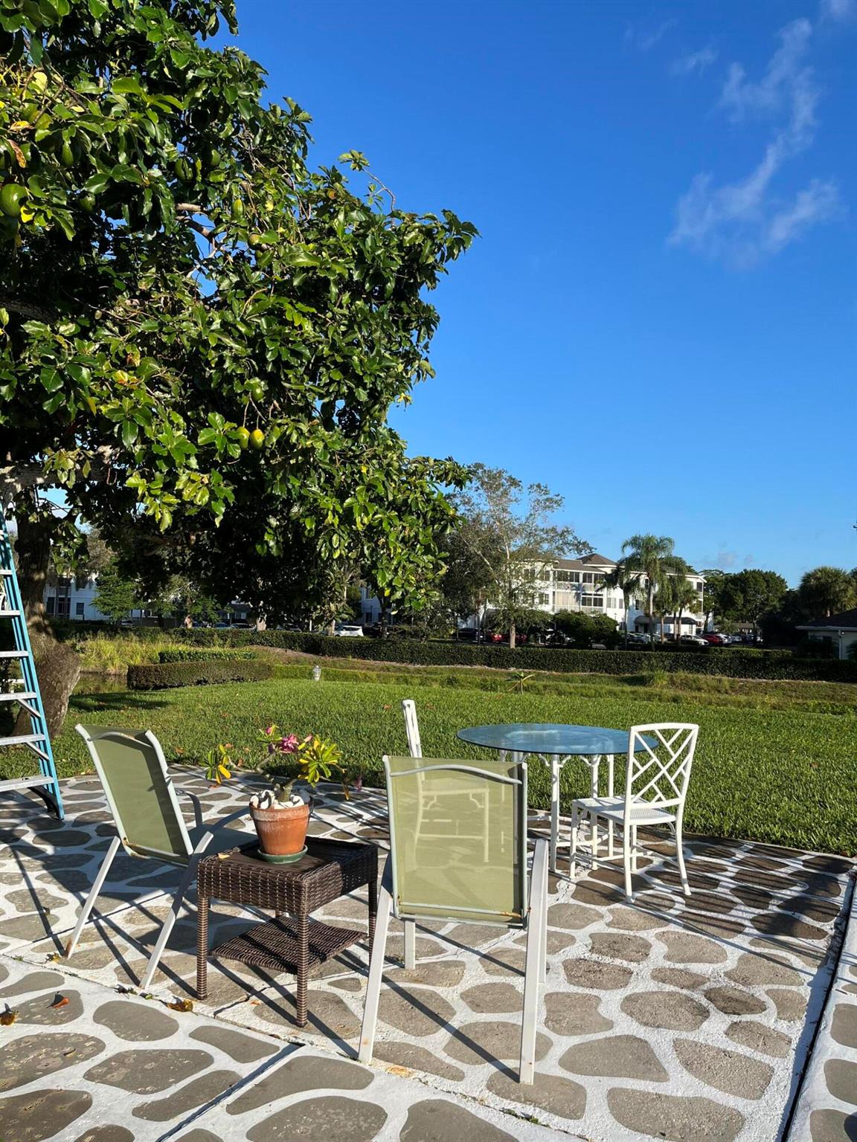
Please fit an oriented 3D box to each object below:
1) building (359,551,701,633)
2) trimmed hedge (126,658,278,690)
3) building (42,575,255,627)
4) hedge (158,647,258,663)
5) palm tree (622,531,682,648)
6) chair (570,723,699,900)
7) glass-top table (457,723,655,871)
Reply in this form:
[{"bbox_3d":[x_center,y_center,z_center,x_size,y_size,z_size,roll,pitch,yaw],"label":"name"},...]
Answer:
[{"bbox_3d":[14.920,3.474,118.986,47.000,11.000,20.000,3,-3,-30],"label":"building"},{"bbox_3d":[-5.562,2.482,20.900,0.800,0.620,4.100,-1,-4,44],"label":"trimmed hedge"},{"bbox_3d":[-31.572,2.542,99.955,24.000,7.400,13.000,1,-3,-6],"label":"building"},{"bbox_3d":[-7.828,3.081,29.879,3.700,0.680,0.850,3,-3,-37],"label":"hedge"},{"bbox_3d":[17.643,1.837,68.009,4.900,9.600,4.900,1,-3,0],"label":"palm tree"},{"bbox_3d":[1.132,1.292,4.748,0.460,0.900,0.530,2,-3,-24],"label":"chair"},{"bbox_3d":[0.780,1.403,5.334,1.220,0.725,1.220,1,-3,0],"label":"glass-top table"}]

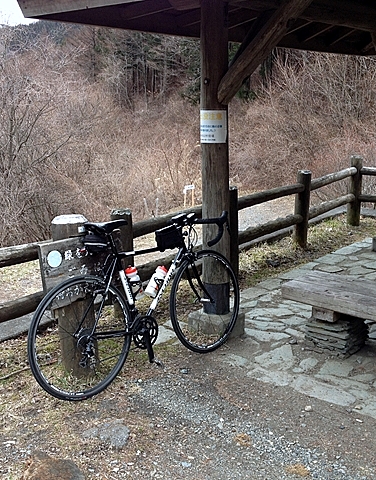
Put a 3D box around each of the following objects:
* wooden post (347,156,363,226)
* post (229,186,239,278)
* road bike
[{"bbox_3d":[1.992,-0.576,7.710,0.145,0.824,0.145,-1,13,0],"label":"wooden post"},{"bbox_3d":[0.372,-0.048,5.635,0.150,0.808,0.150,-1,13,0],"label":"post"},{"bbox_3d":[-0.232,0.321,3.814,1.650,0.950,0.440,-11,10,-44],"label":"road bike"}]

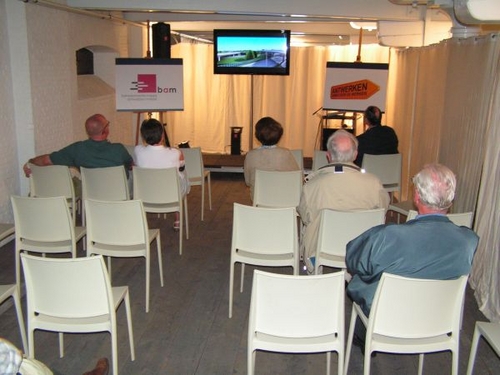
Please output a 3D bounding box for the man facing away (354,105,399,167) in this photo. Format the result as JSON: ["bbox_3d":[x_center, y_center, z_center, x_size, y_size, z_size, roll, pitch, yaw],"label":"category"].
[{"bbox_3d":[1.429,-0.286,6.317,0.540,1.310,0.820,0,12,-5],"label":"man facing away"}]

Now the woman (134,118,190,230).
[{"bbox_3d":[-0.831,-0.077,5.417,0.480,1.240,0.800,1,13,2],"label":"woman"}]

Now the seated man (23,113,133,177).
[{"bbox_3d":[-1.606,-0.097,5.418,1.000,1.260,0.820,2,13,6],"label":"seated man"}]

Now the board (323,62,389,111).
[{"bbox_3d":[1.506,-1.416,7.774,0.910,0.680,0.040,3,13,13],"label":"board"}]

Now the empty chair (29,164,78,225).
[{"bbox_3d":[-1.840,0.145,5.371,0.450,0.820,0.500,2,13,9],"label":"empty chair"}]

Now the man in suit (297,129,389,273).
[{"bbox_3d":[0.632,0.214,3.995,0.620,1.300,0.820,0,13,-2],"label":"man in suit"}]

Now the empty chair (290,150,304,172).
[{"bbox_3d":[0.403,-0.061,6.380,0.445,0.820,0.495,2,12,5],"label":"empty chair"}]

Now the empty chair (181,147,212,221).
[{"bbox_3d":[-0.720,-0.083,6.394,0.450,0.820,0.500,2,13,8],"label":"empty chair"}]

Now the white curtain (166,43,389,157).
[{"bbox_3d":[0.496,-1.431,9.207,3.750,1.950,0.150,2,13,6],"label":"white curtain"}]

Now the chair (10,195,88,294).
[{"bbox_3d":[-1.489,0.409,4.154,0.445,0.820,0.495,1,12,2],"label":"chair"}]

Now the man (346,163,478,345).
[{"bbox_3d":[0.769,0.468,2.969,0.640,1.290,0.820,-1,13,-9],"label":"man"}]

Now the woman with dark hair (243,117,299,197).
[{"bbox_3d":[0.196,-0.050,5.268,0.500,1.260,0.800,0,13,0],"label":"woman with dark hair"}]

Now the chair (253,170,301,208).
[{"bbox_3d":[0.255,0.204,5.171,0.445,0.820,0.495,1,12,3],"label":"chair"}]

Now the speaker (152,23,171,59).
[{"bbox_3d":[-1.336,-2.242,8.486,0.270,0.560,0.280,-2,13,-8],"label":"speaker"}]

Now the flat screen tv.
[{"bbox_3d":[0.029,-2.082,8.490,1.160,0.673,0.100,0,13,0],"label":"flat screen tv"}]

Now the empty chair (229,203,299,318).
[{"bbox_3d":[0.129,0.472,3.948,0.445,0.820,0.495,2,13,8],"label":"empty chair"}]

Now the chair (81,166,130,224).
[{"bbox_3d":[-1.353,0.158,5.319,0.450,0.820,0.500,0,13,0],"label":"chair"}]

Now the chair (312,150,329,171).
[{"bbox_3d":[0.917,-0.044,6.250,0.450,0.820,0.500,0,13,0],"label":"chair"}]

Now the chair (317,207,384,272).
[{"bbox_3d":[0.674,0.496,3.856,0.450,0.820,0.500,0,13,-1],"label":"chair"}]

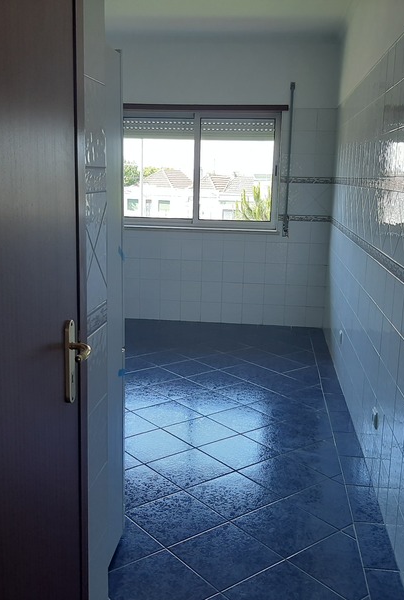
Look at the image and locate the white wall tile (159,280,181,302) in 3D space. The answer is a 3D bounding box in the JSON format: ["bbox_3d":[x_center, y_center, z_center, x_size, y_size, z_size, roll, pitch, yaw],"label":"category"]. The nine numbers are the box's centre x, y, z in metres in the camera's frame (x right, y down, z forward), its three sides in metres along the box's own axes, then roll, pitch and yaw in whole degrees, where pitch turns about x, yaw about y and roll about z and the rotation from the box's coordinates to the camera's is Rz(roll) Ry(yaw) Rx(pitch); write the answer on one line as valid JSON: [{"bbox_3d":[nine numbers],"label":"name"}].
[{"bbox_3d":[-0.309,-0.095,6.074,0.200,0.199,0.010,2,11,6],"label":"white wall tile"}]

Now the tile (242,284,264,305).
[{"bbox_3d":[0.493,-0.060,5.967,0.200,0.200,0.010,3,11,6],"label":"tile"}]

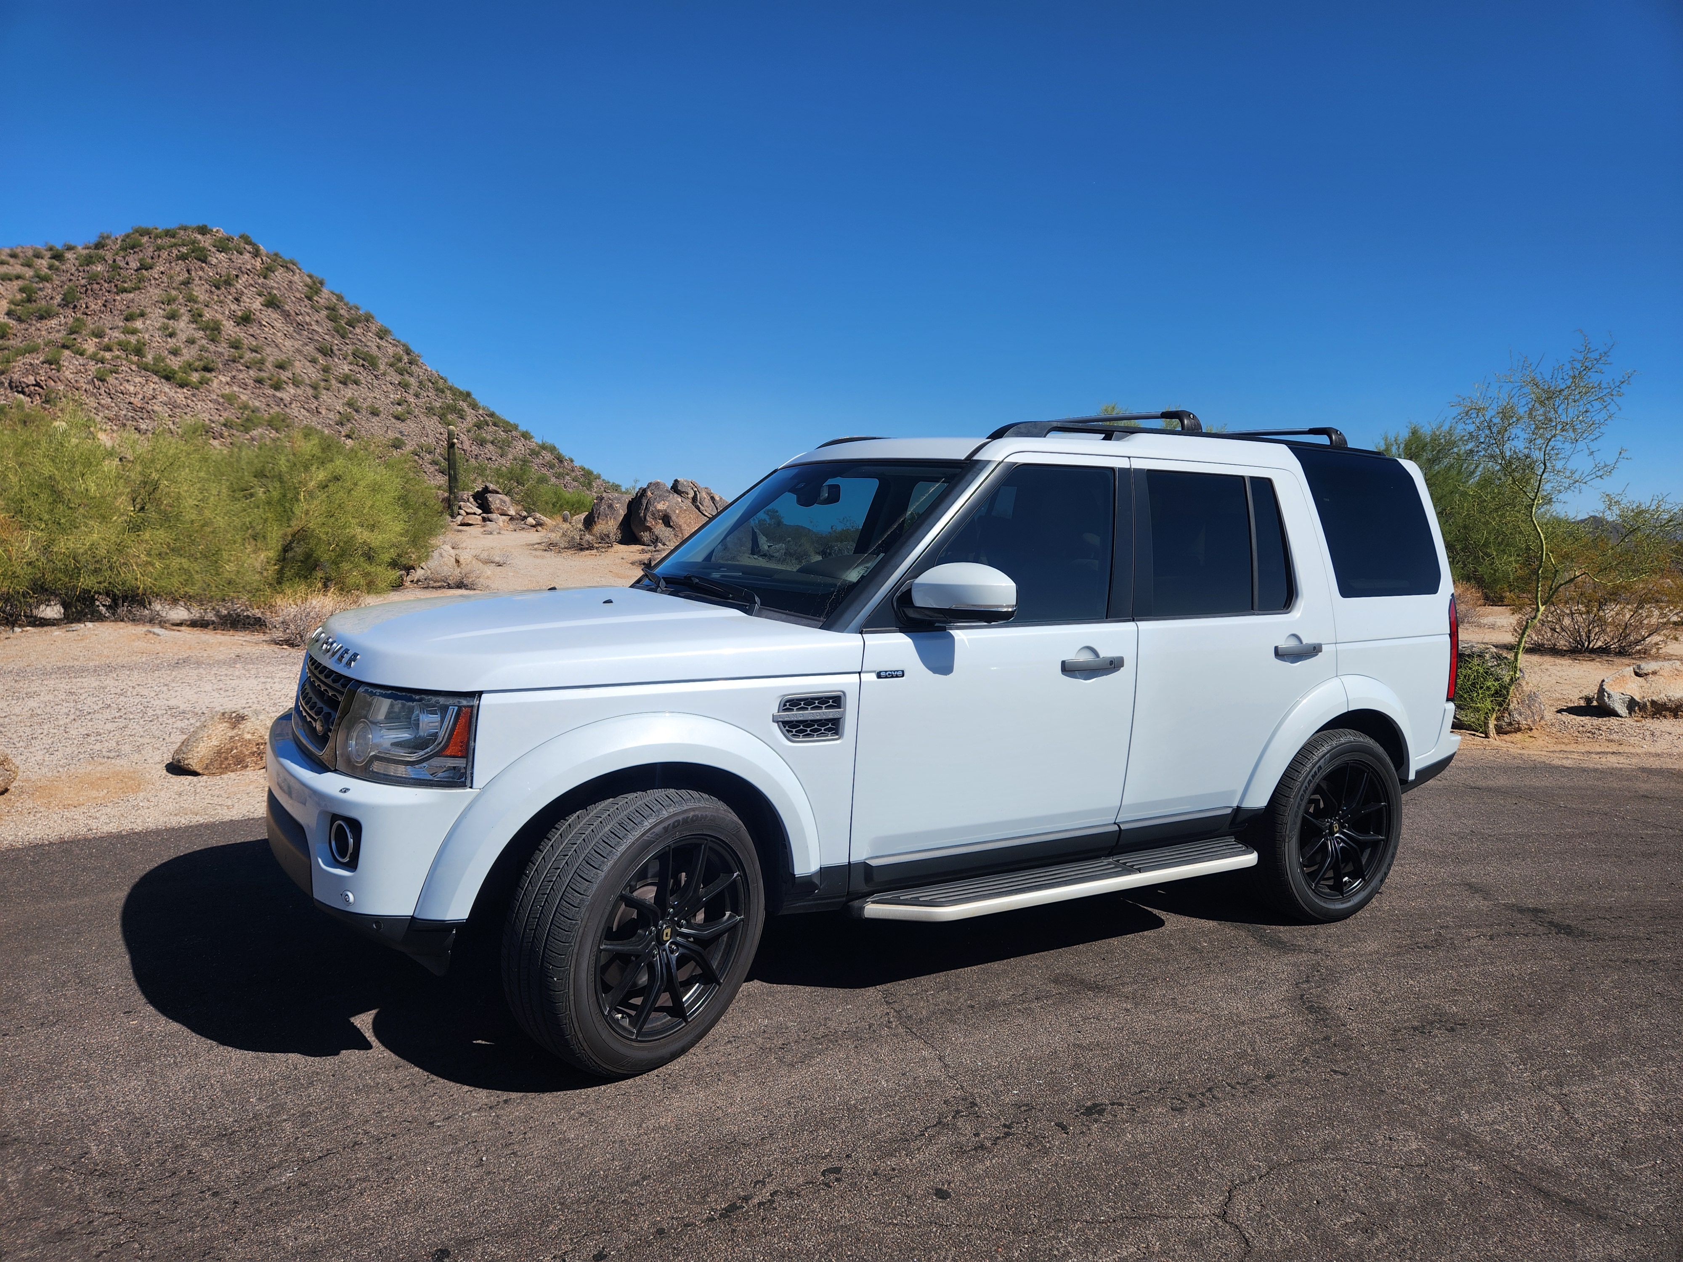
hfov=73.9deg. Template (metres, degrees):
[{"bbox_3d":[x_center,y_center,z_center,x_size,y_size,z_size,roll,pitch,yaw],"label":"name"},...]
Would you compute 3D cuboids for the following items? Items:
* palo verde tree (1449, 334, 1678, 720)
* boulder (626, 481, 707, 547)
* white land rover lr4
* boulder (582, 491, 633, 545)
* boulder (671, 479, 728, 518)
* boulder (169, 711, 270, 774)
[{"bbox_3d":[5.933,-0.849,9.200,1.750,3.150,1.650,6,7,32],"label":"palo verde tree"},{"bbox_3d":[-5.213,-3.590,34.500,2.750,1.950,2.100,1,6,-9],"label":"boulder"},{"bbox_3d":[0.409,0.115,4.521,4.830,1.950,2.080,-1,7,-30],"label":"white land rover lr4"},{"bbox_3d":[-7.138,-3.468,34.300,1.550,1.600,1.400,1,6,-12],"label":"boulder"},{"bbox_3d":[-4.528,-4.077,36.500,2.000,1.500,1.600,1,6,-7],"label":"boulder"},{"bbox_3d":[-3.450,0.632,6.400,0.680,0.310,0.500,-1,7,-28],"label":"boulder"}]

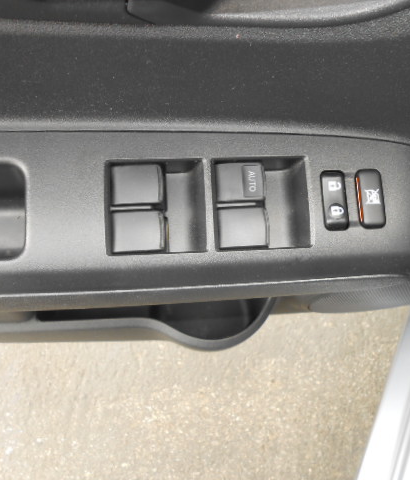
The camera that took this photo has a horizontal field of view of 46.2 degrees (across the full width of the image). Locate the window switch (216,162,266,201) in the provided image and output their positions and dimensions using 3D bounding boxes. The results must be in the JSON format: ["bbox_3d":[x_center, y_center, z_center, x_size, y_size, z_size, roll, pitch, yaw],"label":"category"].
[{"bbox_3d":[0.019,-0.031,0.258,0.025,0.010,0.019,-2,83,-6],"label":"window switch"}]

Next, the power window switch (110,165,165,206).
[{"bbox_3d":[-0.035,-0.029,0.253,0.026,0.010,0.019,-2,83,-6],"label":"power window switch"}]

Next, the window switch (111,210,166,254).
[{"bbox_3d":[-0.034,-0.004,0.251,0.026,0.010,0.020,-2,83,-6],"label":"window switch"}]

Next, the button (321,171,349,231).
[{"bbox_3d":[0.070,-0.021,0.257,0.013,0.008,0.031,-2,83,-6],"label":"button"}]

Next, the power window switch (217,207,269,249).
[{"bbox_3d":[0.021,-0.006,0.256,0.025,0.010,0.020,-2,83,-6],"label":"power window switch"}]

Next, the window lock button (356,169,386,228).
[{"bbox_3d":[0.089,-0.022,0.259,0.013,0.008,0.031,-2,83,-6],"label":"window lock button"}]

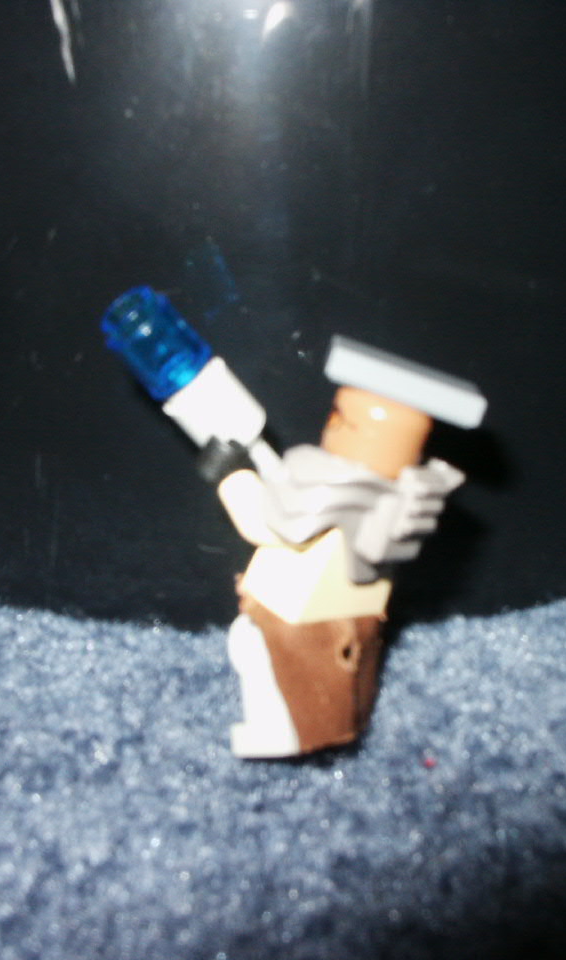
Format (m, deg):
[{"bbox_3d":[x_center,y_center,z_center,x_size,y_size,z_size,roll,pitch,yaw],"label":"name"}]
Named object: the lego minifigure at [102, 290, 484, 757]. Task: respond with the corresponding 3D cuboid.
[{"bbox_3d":[-0.003,0.004,0.137,0.042,0.043,0.021,23,18,31],"label":"lego minifigure"}]

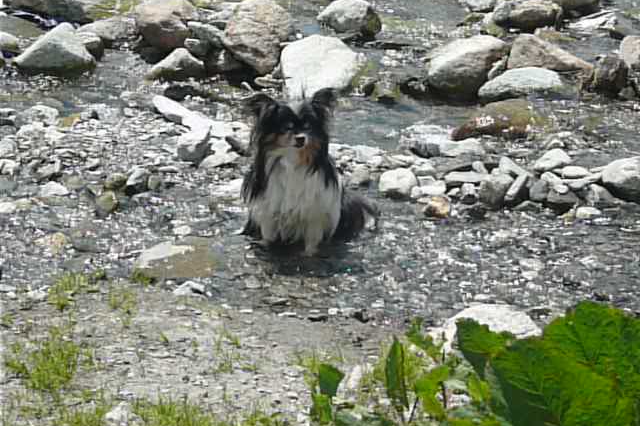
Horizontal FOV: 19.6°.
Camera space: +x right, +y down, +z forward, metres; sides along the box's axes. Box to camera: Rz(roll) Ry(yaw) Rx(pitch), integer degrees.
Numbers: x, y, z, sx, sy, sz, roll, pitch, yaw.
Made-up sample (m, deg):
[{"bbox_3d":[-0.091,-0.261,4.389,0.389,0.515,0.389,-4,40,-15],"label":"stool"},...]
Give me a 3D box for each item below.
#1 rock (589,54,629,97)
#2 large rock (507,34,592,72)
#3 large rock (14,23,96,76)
[{"bbox_3d":[1.125,-0.535,7.188,0.148,0.173,0.126,0,17,0],"label":"rock"},{"bbox_3d":[0.739,-0.517,5.952,0.278,0.102,0.195,0,18,0],"label":"large rock"},{"bbox_3d":[-1.089,-0.673,7.615,0.338,0.213,0.236,0,17,0],"label":"large rock"}]

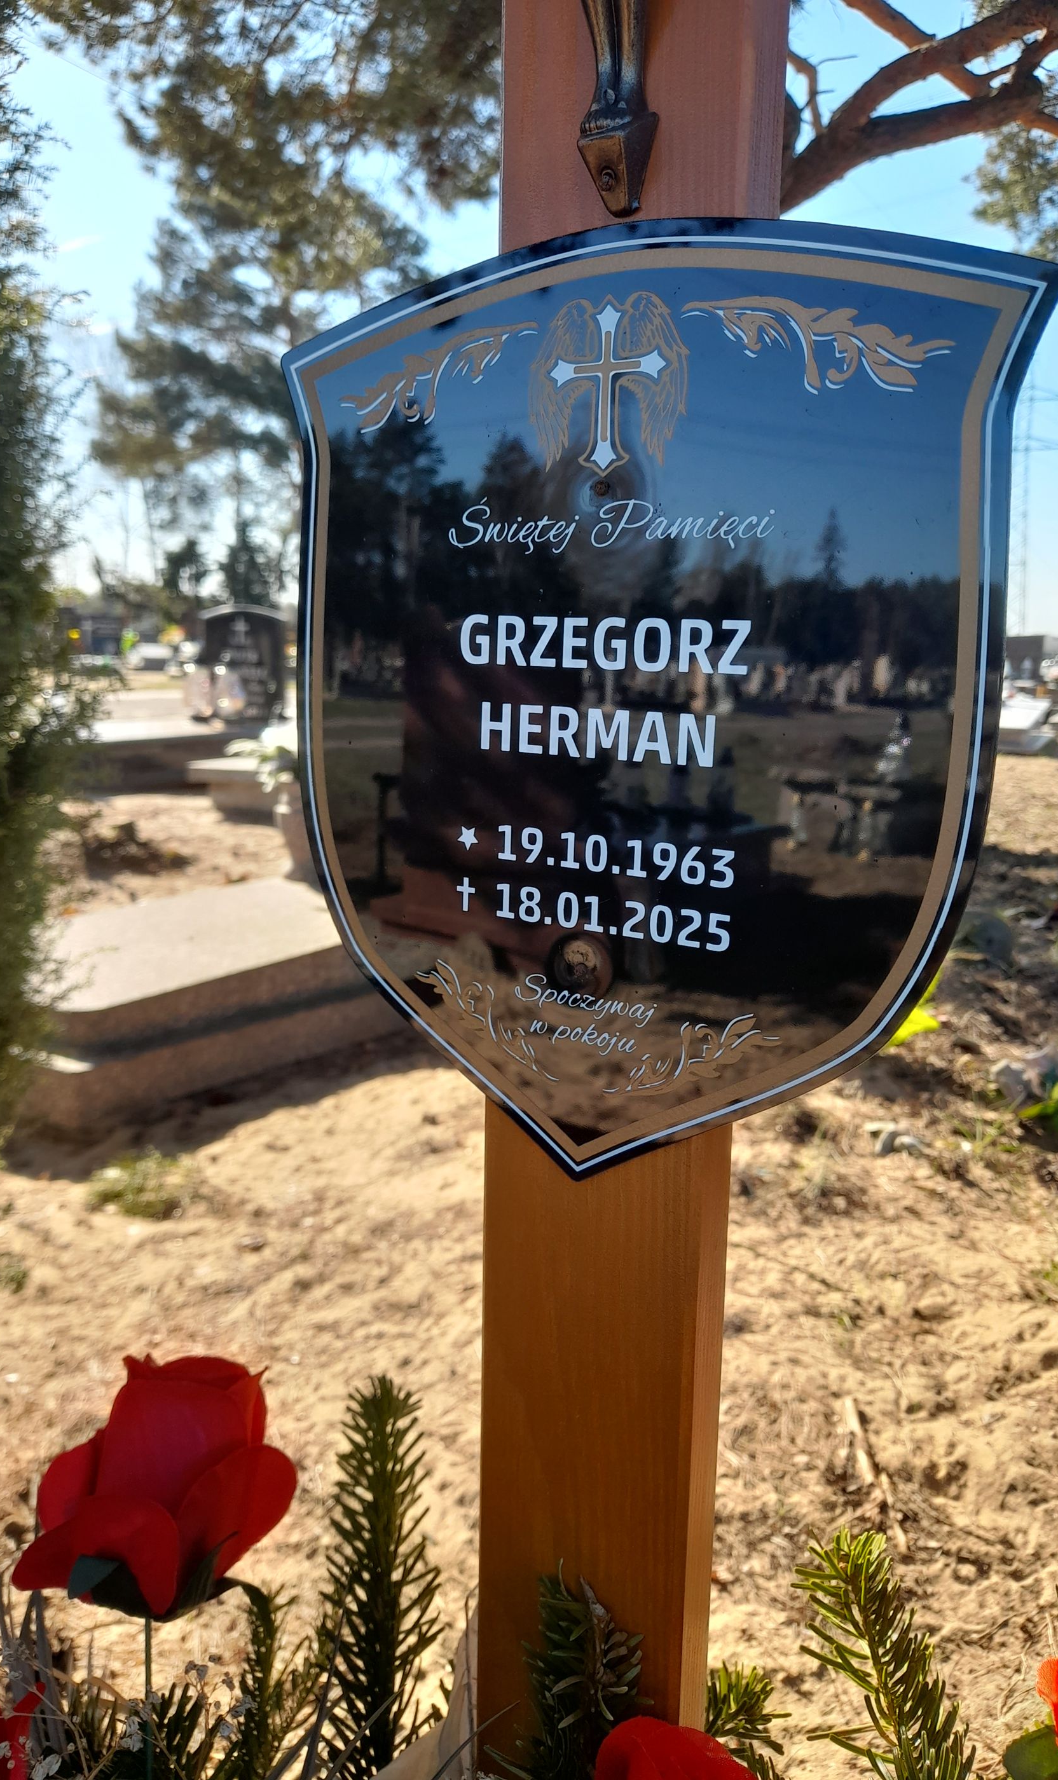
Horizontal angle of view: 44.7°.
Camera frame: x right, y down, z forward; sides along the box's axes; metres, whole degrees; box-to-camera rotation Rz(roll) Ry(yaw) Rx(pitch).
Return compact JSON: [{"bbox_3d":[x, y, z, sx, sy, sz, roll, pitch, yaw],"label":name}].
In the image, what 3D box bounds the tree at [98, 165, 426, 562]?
[{"bbox_3d":[-4.538,-7.183,21.020,6.200,8.600,6.000,-1,11,0],"label":"tree"}]

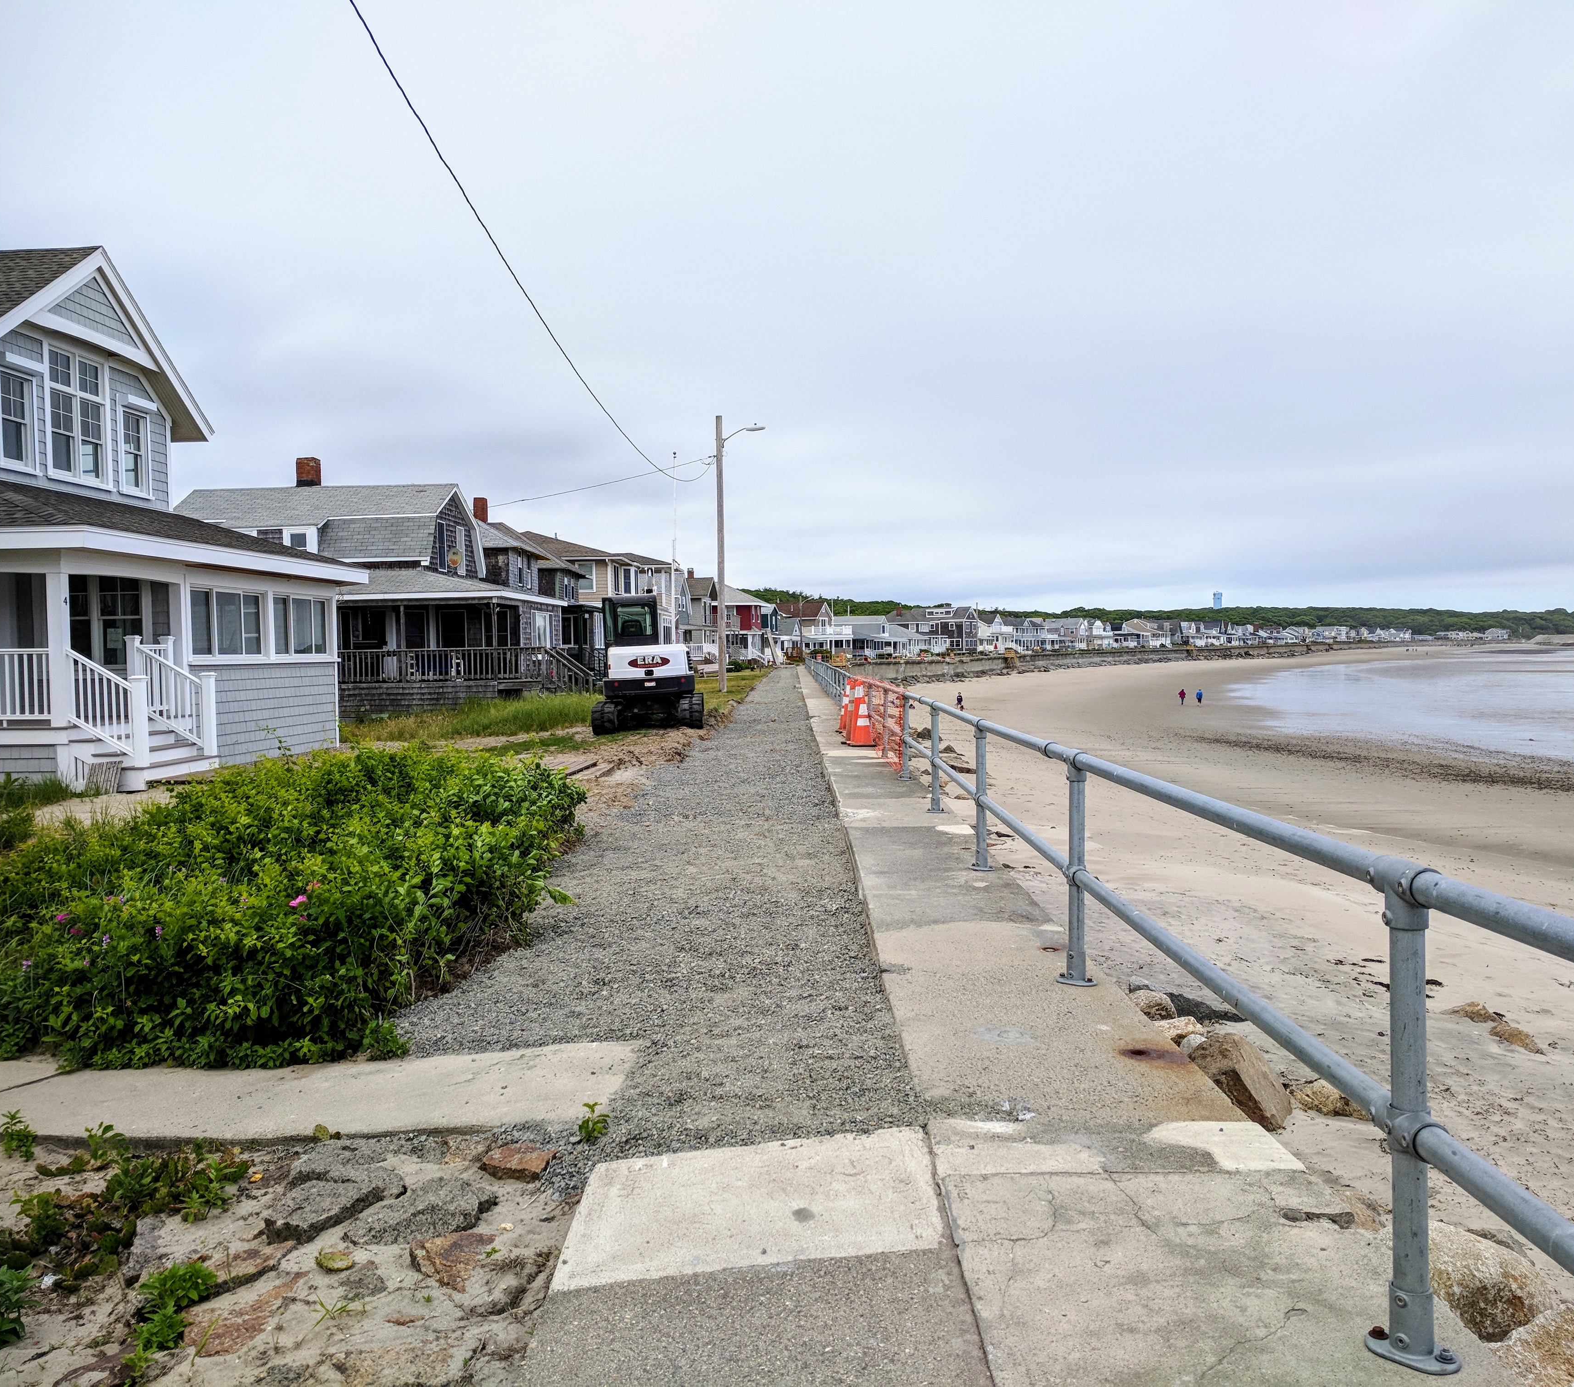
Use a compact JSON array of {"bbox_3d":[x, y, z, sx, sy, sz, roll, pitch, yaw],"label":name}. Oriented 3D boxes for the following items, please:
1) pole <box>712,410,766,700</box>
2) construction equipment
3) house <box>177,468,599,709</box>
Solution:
[{"bbox_3d":[-1.499,-4.790,47.883,1.650,9.480,0.360,-1,2,1],"label":"pole"},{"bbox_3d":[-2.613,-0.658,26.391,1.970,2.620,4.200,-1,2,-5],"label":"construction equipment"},{"bbox_3d":[-11.657,-2.956,40.126,12.000,7.230,9.200,-1,2,3],"label":"house"}]

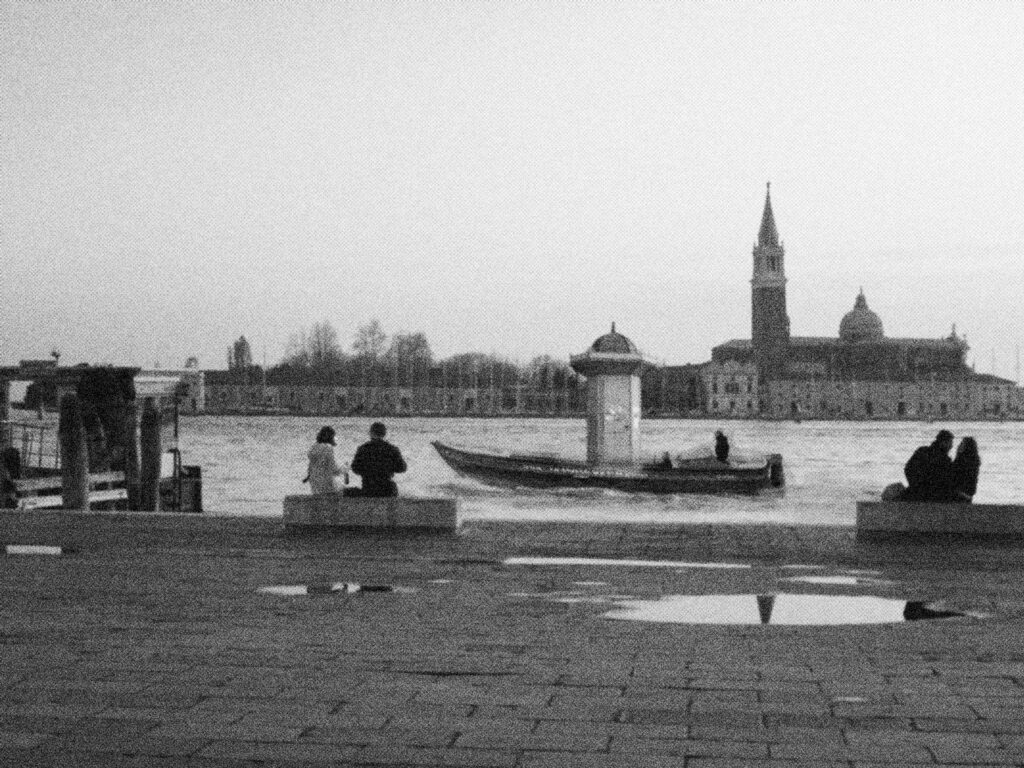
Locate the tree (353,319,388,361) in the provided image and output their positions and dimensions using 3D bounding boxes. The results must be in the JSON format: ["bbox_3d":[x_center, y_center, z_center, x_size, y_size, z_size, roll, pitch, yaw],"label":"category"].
[{"bbox_3d":[-40.384,-5.280,515.000,10.200,26.000,10.000,0,-1,0],"label":"tree"}]

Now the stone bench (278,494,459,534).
[{"bbox_3d":[-1.732,1.609,22.250,2.100,0.440,0.550,0,-1,8],"label":"stone bench"}]

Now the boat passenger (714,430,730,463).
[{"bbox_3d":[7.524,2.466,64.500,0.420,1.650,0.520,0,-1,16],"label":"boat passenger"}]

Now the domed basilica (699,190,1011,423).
[{"bbox_3d":[107.147,-24.893,558.000,88.000,72.500,45.000,1,-1,-14],"label":"domed basilica"}]

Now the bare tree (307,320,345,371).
[{"bbox_3d":[-53.227,-4.994,515.000,10.800,26.000,10.500,0,-1,0],"label":"bare tree"}]

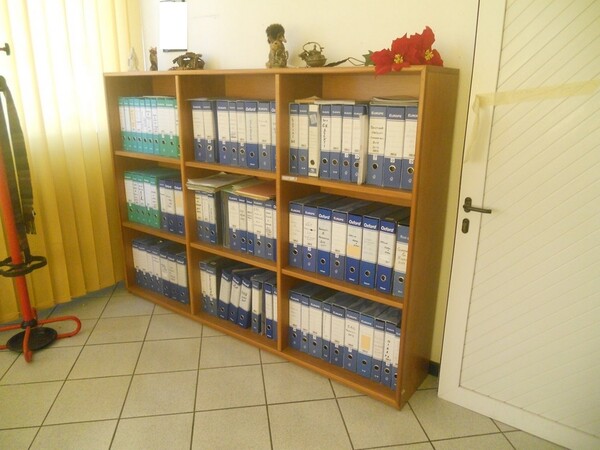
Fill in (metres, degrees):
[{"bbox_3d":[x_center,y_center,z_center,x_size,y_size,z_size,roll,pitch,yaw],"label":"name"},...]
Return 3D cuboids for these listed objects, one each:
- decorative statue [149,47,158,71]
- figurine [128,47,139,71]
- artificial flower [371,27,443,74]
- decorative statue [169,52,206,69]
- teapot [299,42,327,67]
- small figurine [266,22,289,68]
[{"bbox_3d":[-0.934,-1.050,2.986,0.055,0.165,0.050,12,20,35],"label":"decorative statue"},{"bbox_3d":[-1.084,-1.066,3.032,0.070,0.168,0.055,12,20,35],"label":"figurine"},{"bbox_3d":[0.424,-0.693,1.863,0.265,0.185,0.200,7,17,20],"label":"artificial flower"},{"bbox_3d":[-0.674,-0.971,2.806,0.200,0.118,0.110,12,20,35],"label":"decorative statue"},{"bbox_3d":[0.061,-0.820,2.277,0.135,0.132,0.105,2,16,5],"label":"teapot"},{"bbox_3d":[-0.116,-0.914,2.411,0.100,0.236,0.090,12,20,35],"label":"small figurine"}]

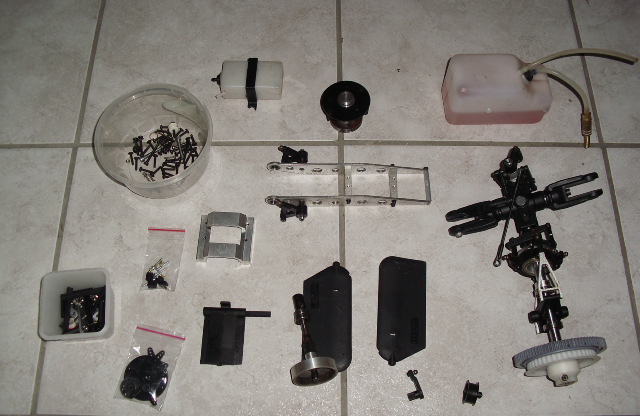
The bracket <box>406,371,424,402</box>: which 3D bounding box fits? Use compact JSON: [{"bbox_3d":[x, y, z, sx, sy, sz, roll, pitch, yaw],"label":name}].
[{"bbox_3d":[0.091,0.173,0.648,0.018,0.009,0.030,-16,66,-8],"label":"bracket"}]

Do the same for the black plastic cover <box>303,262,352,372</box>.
[{"bbox_3d":[0.008,0.109,0.676,0.050,0.011,0.114,0,65,0],"label":"black plastic cover"}]

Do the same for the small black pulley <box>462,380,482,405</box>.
[{"bbox_3d":[0.147,0.178,0.639,0.018,0.023,0.023,13,66,5],"label":"small black pulley"}]

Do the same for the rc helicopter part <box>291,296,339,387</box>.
[{"bbox_3d":[-0.014,0.122,0.660,0.047,0.047,0.086,-10,52,-5],"label":"rc helicopter part"}]

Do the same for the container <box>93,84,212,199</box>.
[{"bbox_3d":[-0.179,-0.069,0.737,0.130,0.046,0.130,0,66,-1],"label":"container"}]

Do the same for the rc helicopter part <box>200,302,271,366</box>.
[{"bbox_3d":[-0.083,0.126,0.667,0.068,0.012,0.065,0,65,0],"label":"rc helicopter part"}]

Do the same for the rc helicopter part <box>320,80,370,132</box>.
[{"bbox_3d":[0.029,-0.115,0.764,0.055,0.041,0.055,0,65,0],"label":"rc helicopter part"}]

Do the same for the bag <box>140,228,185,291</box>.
[{"bbox_3d":[-0.167,0.054,0.703,0.039,0.009,0.070,3,66,1],"label":"bag"}]

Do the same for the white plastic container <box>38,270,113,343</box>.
[{"bbox_3d":[-0.235,0.102,0.659,0.067,0.045,0.068,-5,65,-3],"label":"white plastic container"}]

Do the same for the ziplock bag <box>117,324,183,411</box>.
[{"bbox_3d":[-0.168,0.156,0.656,0.050,0.011,0.076,13,66,5],"label":"ziplock bag"}]

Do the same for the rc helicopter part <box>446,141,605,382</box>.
[{"bbox_3d":[0.219,0.043,0.666,0.159,0.093,0.258,-4,66,-2],"label":"rc helicopter part"}]

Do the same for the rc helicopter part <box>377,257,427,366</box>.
[{"bbox_3d":[0.085,0.104,0.682,0.050,0.011,0.114,4,66,1],"label":"rc helicopter part"}]

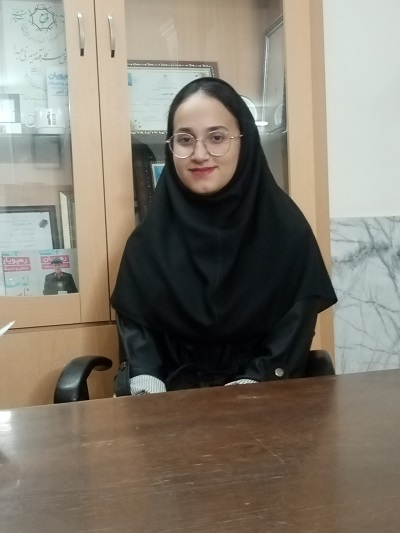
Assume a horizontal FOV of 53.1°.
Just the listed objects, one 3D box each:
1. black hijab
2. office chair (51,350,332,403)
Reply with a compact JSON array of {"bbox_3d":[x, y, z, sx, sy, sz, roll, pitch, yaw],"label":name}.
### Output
[{"bbox_3d":[0.042,-0.140,0.891,0.470,0.560,0.310,-2,2,7],"label":"black hijab"},{"bbox_3d":[-0.003,0.411,0.884,0.610,0.980,0.620,-2,2,6],"label":"office chair"}]

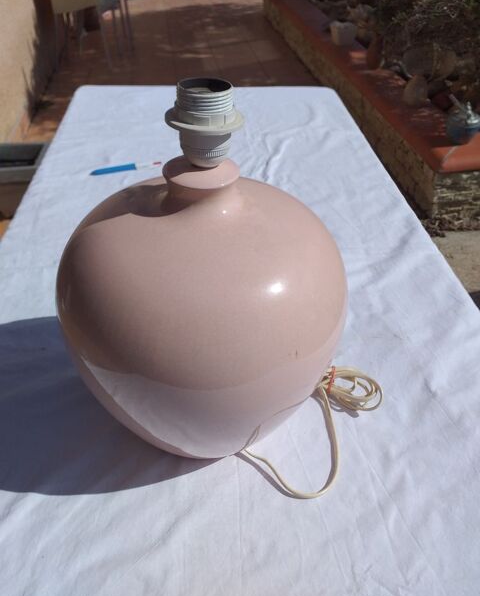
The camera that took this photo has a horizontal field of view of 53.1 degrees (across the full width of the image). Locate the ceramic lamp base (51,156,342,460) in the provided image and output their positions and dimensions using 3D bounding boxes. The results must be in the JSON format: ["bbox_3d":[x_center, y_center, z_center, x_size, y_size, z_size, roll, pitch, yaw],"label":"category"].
[{"bbox_3d":[-0.031,0.018,0.420,0.232,0.286,0.232,3,42,0],"label":"ceramic lamp base"}]

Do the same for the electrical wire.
[{"bbox_3d":[0.086,0.131,0.495,0.172,0.028,0.090,-31,52,-32],"label":"electrical wire"}]

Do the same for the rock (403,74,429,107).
[{"bbox_3d":[0.954,-1.127,2.614,0.121,0.157,0.097,15,43,14],"label":"rock"}]

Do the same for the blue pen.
[{"bbox_3d":[-0.205,-0.241,0.898,0.148,0.013,0.013,-15,45,-19],"label":"blue pen"}]

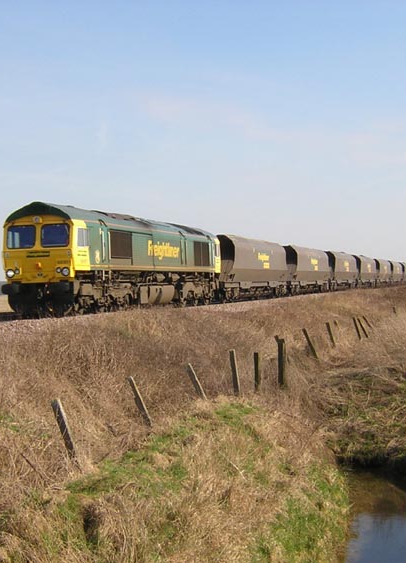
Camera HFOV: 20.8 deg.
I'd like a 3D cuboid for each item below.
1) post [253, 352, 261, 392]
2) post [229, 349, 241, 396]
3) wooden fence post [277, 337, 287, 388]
[{"bbox_3d":[1.173,1.965,24.000,0.105,0.880,0.100,-1,0,14],"label":"post"},{"bbox_3d":[0.636,1.826,22.100,0.105,0.960,0.100,-6,0,14],"label":"post"},{"bbox_3d":[1.894,1.966,26.500,0.150,1.200,0.140,0,0,14],"label":"wooden fence post"}]

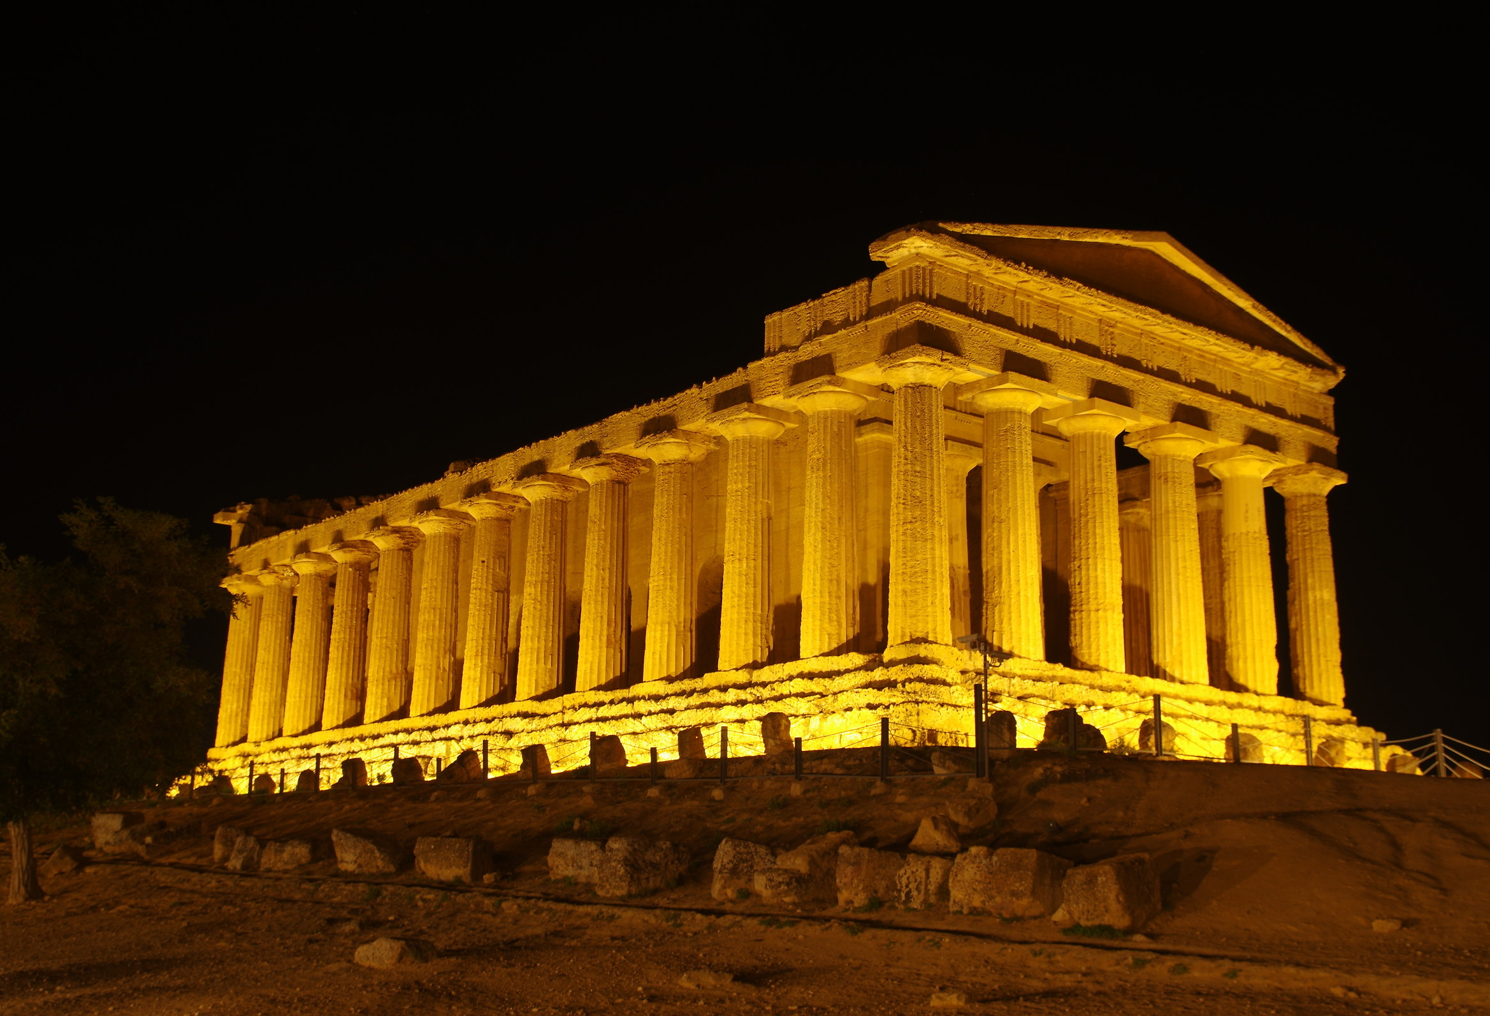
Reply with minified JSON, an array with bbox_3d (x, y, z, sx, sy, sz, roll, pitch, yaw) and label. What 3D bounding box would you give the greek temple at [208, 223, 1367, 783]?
[{"bbox_3d":[-1.986,2.912,56.441,19.305,13.700,41.758,12,-17,-38],"label":"greek temple"}]

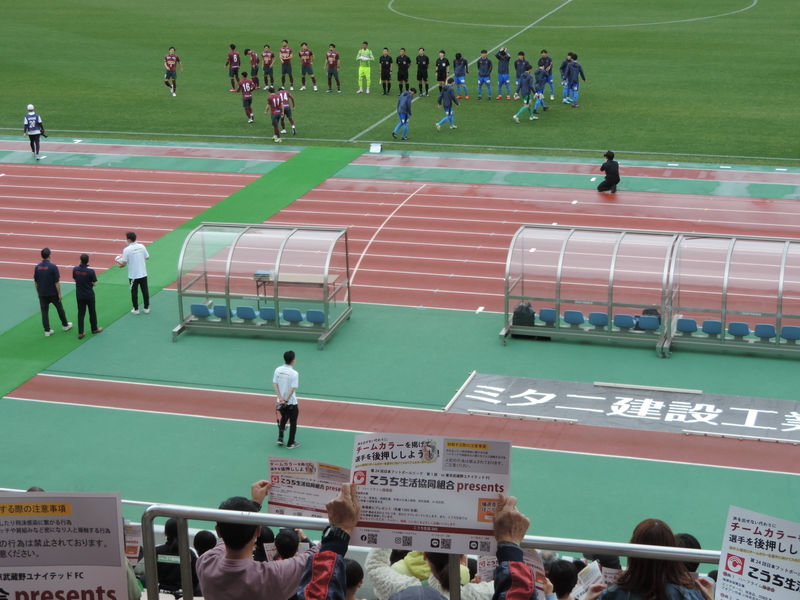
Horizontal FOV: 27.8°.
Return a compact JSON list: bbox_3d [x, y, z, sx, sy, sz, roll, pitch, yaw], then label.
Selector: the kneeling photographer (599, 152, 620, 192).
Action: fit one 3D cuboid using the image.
[{"bbox_3d":[5.744,-3.548,44.409,0.580,1.130,0.470,12,22,36],"label":"kneeling photographer"}]

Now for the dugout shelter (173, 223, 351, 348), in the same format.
[{"bbox_3d":[-2.867,-0.332,33.525,3.300,2.060,2.130,3,18,14],"label":"dugout shelter"}]

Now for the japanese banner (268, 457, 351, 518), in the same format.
[{"bbox_3d":[-0.430,0.910,7.650,0.420,0.297,0.040,7,18,16],"label":"japanese banner"}]

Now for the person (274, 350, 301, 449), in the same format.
[{"bbox_3d":[-1.928,1.689,27.623,0.500,1.730,0.360,3,18,13],"label":"person"}]

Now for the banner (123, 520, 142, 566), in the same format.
[{"bbox_3d":[-1.907,1.612,10.600,0.420,0.297,0.030,3,18,-4],"label":"banner"}]

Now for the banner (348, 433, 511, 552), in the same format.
[{"bbox_3d":[0.076,0.507,4.210,0.420,0.297,0.040,2,-12,10],"label":"banner"}]

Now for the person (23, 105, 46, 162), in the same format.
[{"bbox_3d":[-11.460,-5.273,50.506,0.600,1.670,0.450,-3,18,-6],"label":"person"}]

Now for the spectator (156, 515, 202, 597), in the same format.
[{"bbox_3d":[-1.709,2.248,13.021,0.500,1.220,0.750,4,18,17],"label":"spectator"}]

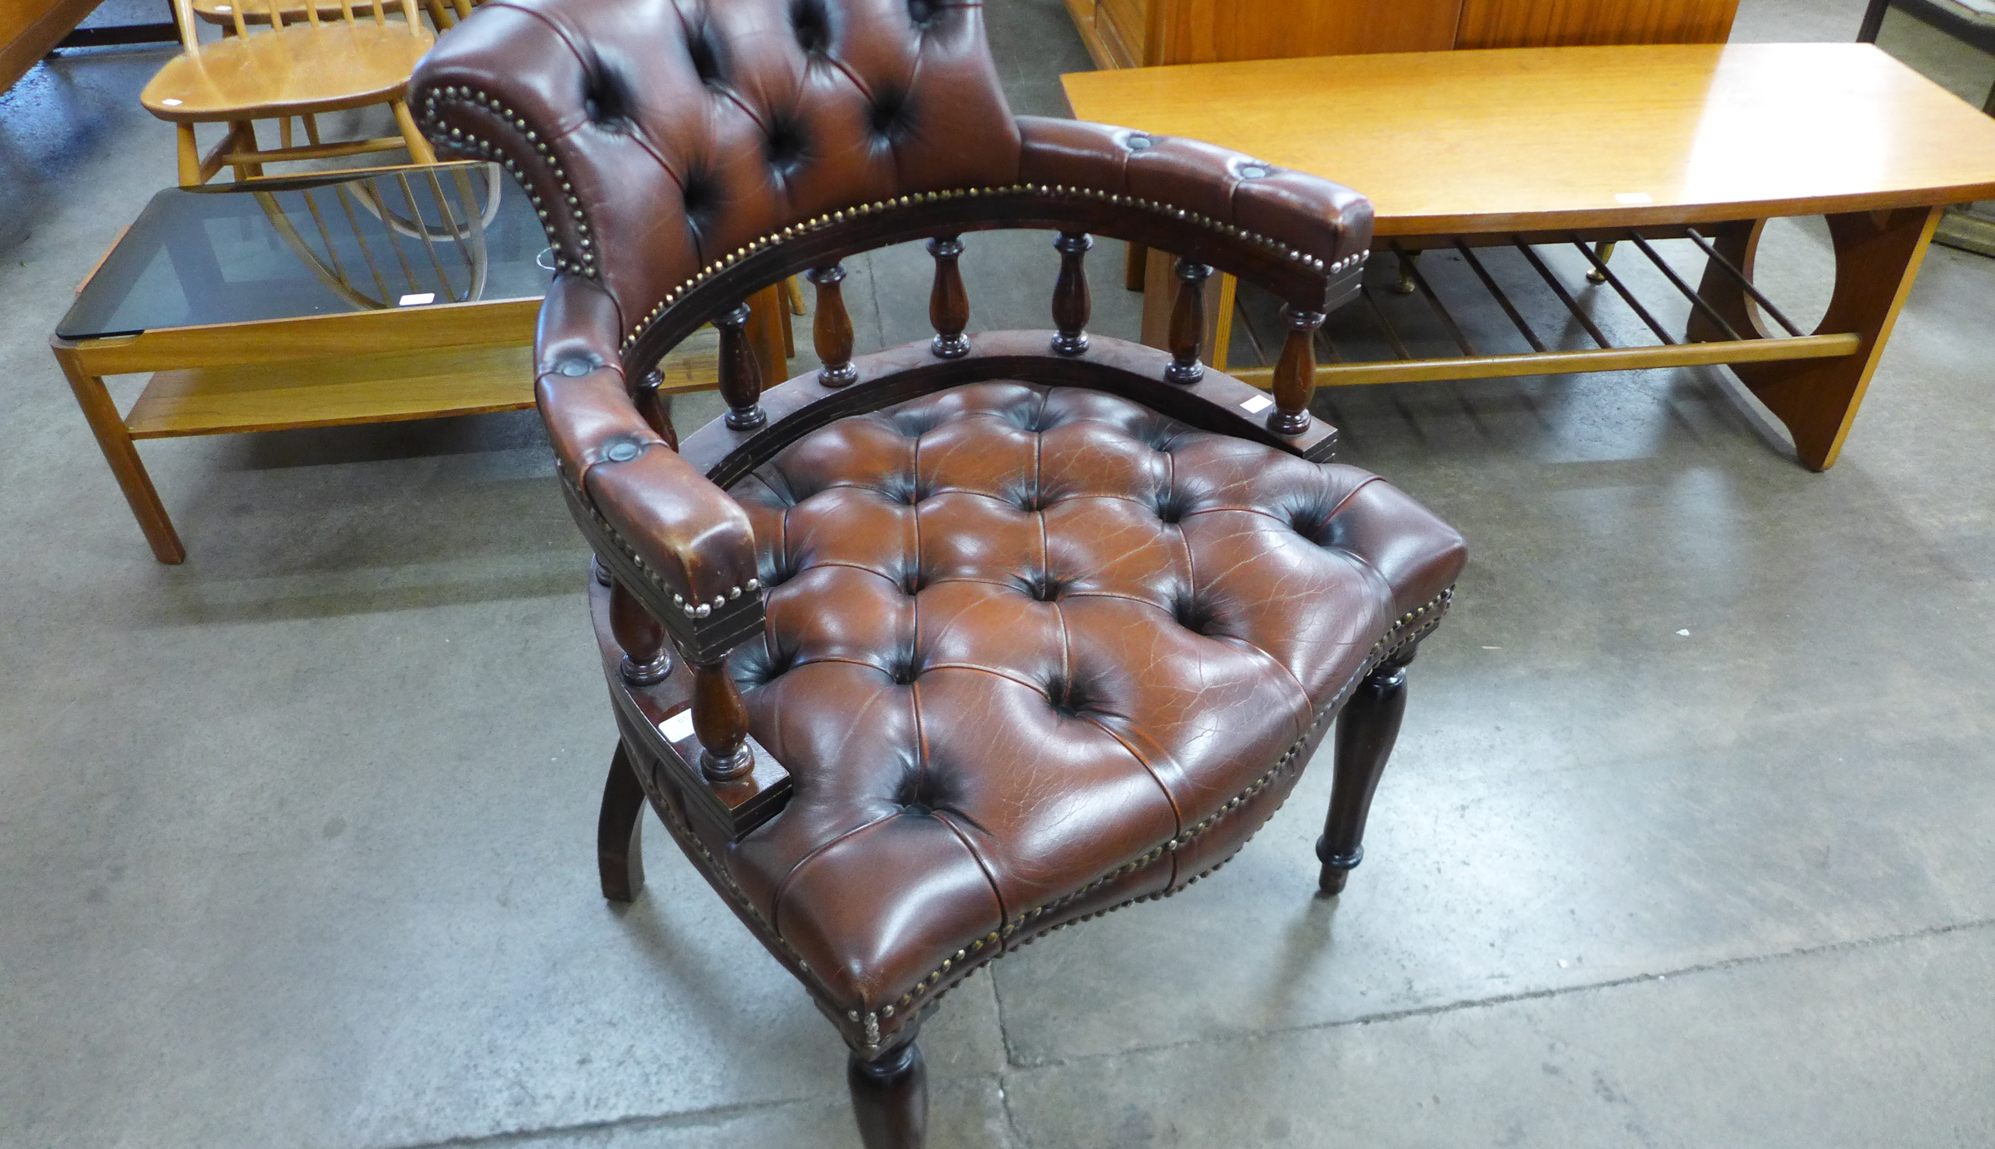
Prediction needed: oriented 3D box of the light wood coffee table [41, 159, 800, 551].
[{"bbox_3d":[-0.725,-0.321,1.942,0.858,0.354,0.424,-5,41,-6],"label":"light wood coffee table"}]

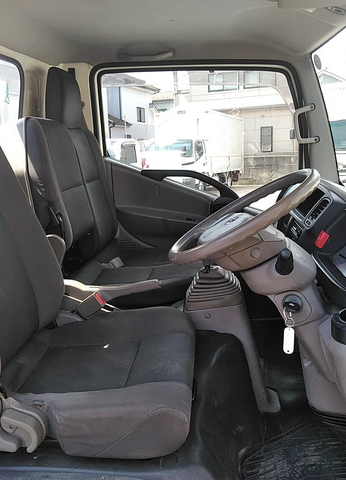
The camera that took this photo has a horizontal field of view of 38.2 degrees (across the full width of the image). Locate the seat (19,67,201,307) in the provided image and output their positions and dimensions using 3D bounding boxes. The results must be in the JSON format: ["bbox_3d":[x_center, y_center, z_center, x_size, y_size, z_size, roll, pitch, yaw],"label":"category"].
[{"bbox_3d":[-0.208,-0.223,1.927,0.620,0.900,0.750,-1,11,3],"label":"seat"}]

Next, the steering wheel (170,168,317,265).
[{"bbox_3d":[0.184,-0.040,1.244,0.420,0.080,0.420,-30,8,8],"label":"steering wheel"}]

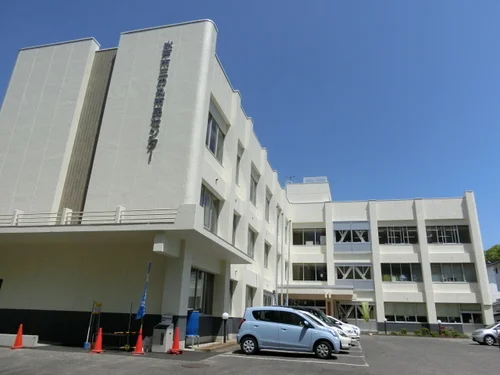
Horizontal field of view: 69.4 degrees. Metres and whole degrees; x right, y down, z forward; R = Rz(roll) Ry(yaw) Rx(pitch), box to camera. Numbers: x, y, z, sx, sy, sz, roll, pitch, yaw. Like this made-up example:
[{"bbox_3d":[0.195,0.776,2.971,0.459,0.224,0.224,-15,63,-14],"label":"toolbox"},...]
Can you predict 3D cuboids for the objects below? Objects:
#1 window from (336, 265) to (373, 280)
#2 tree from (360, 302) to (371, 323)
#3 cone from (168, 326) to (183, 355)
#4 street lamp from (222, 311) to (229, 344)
[{"bbox_3d":[10.174,8.313,35.263,3.205,1.307,0.150,-3,-20,14],"label":"window"},{"bbox_3d":[10.237,11.045,32.078,0.630,1.720,0.400,-3,-20,14],"label":"tree"},{"bbox_3d":[-2.348,4.878,11.573,0.400,0.750,0.400,-3,-20,14],"label":"cone"},{"bbox_3d":[-1.027,5.996,15.436,0.260,1.200,0.260,2,-19,1],"label":"street lamp"}]

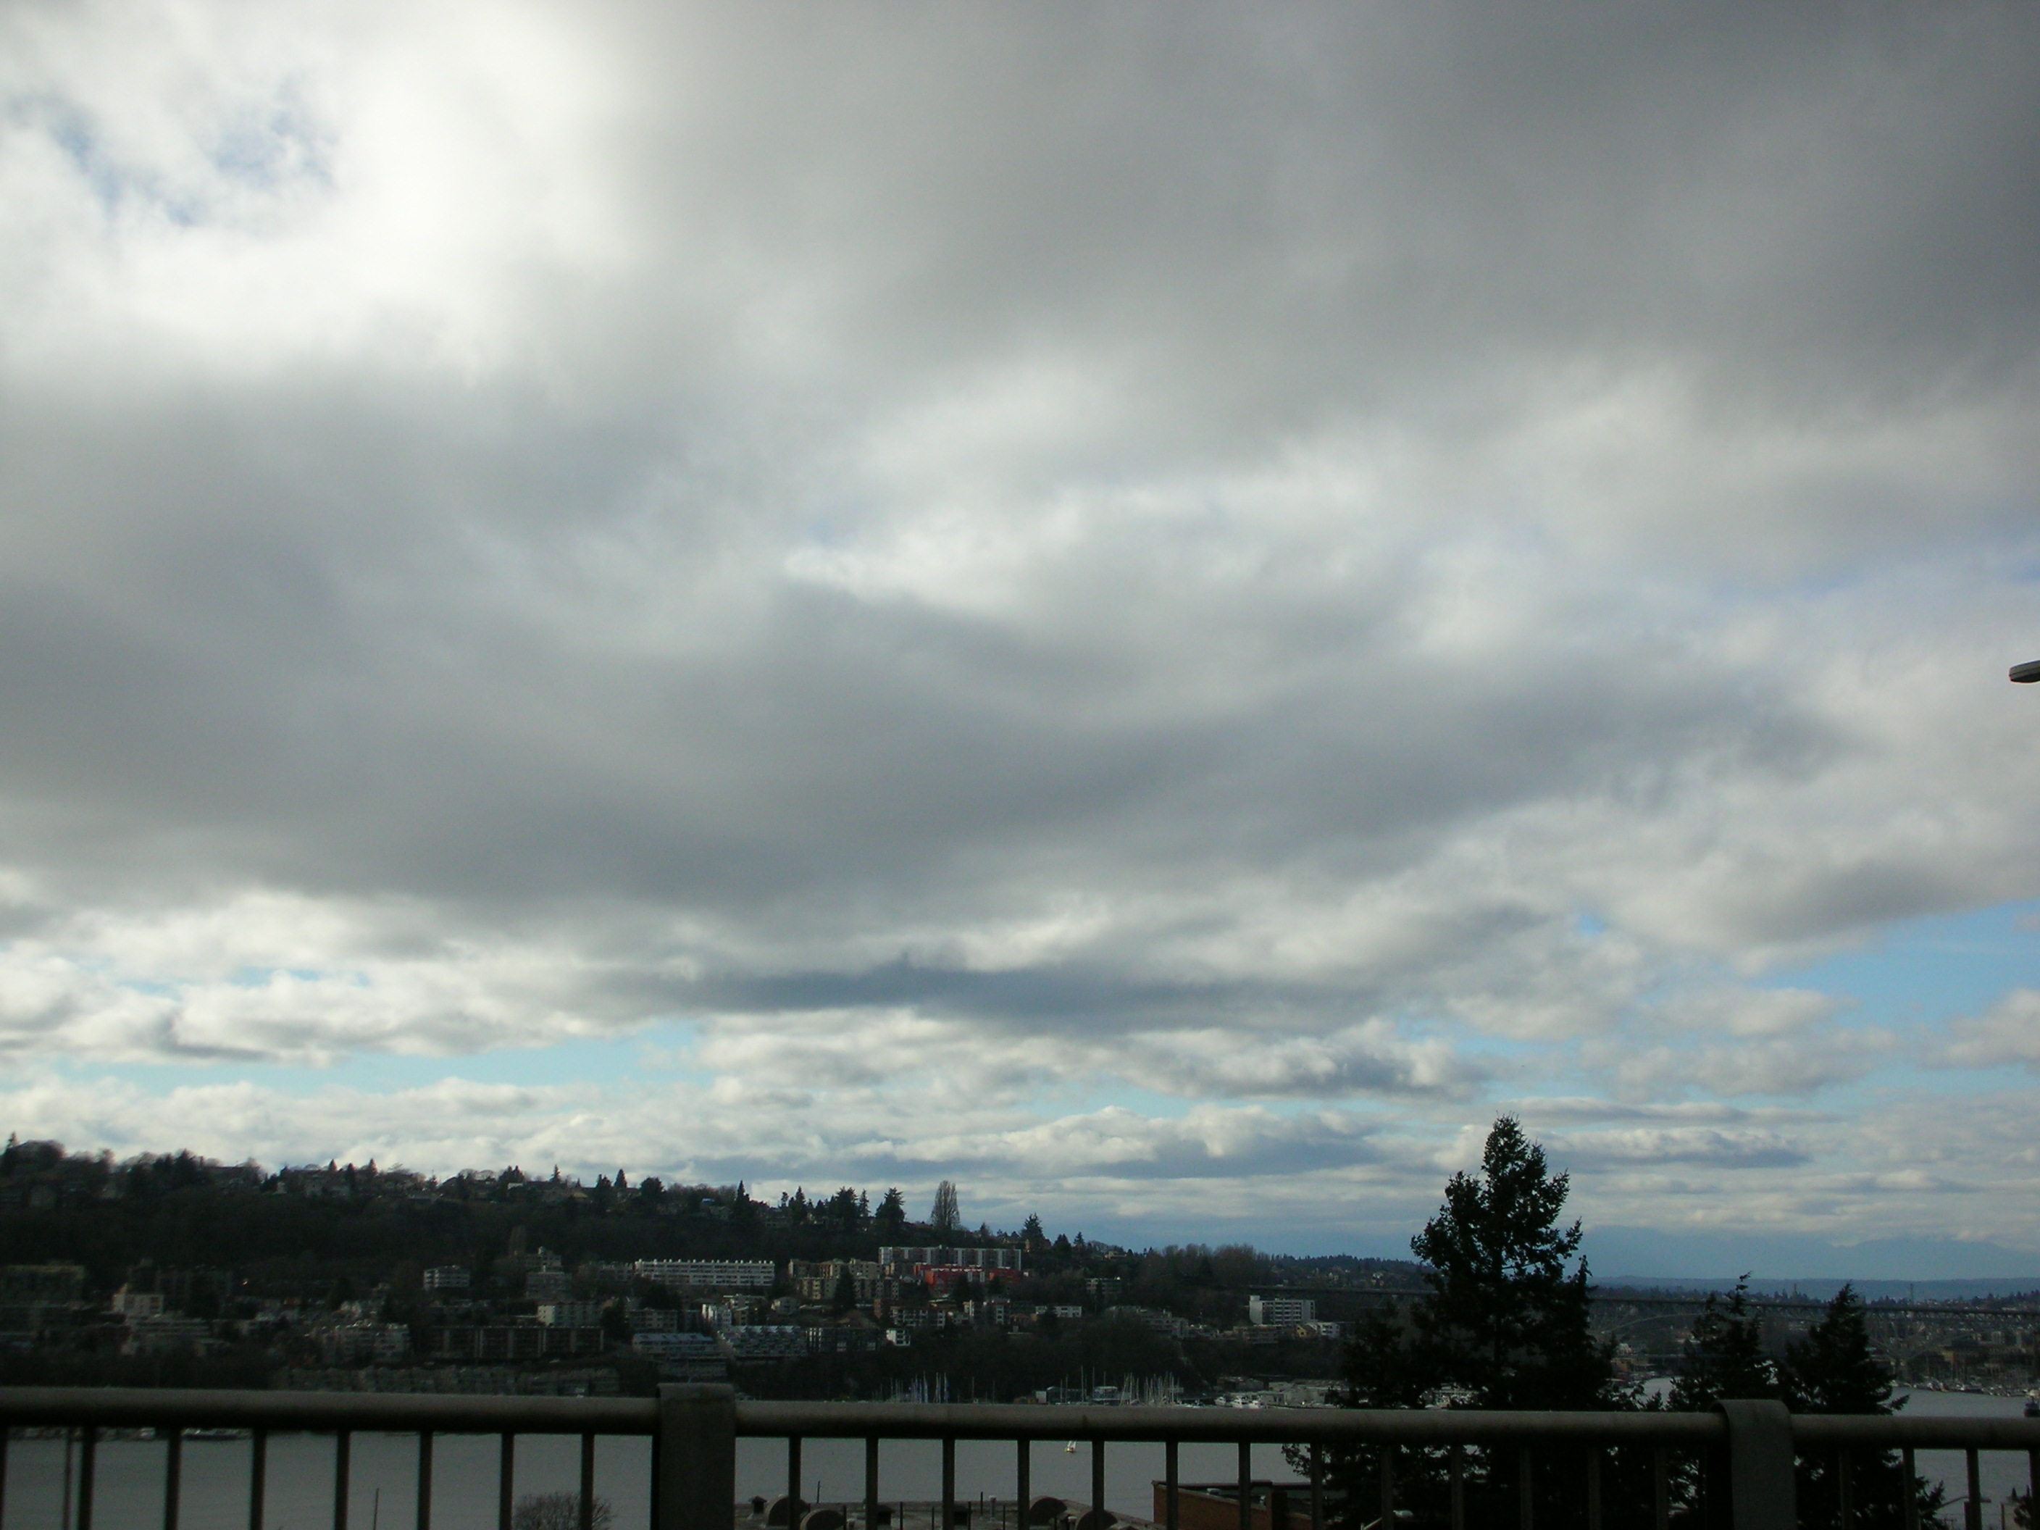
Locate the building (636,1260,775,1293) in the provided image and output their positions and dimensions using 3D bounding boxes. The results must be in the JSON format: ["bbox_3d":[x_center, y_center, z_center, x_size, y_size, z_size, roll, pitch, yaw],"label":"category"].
[{"bbox_3d":[-174.900,283.520,1733.280,77.210,16.060,14.000,4,-10,-22],"label":"building"}]

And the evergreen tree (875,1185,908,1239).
[{"bbox_3d":[-78.760,274.690,1918.840,18.460,30.510,18.460,0,-9,0],"label":"evergreen tree"}]

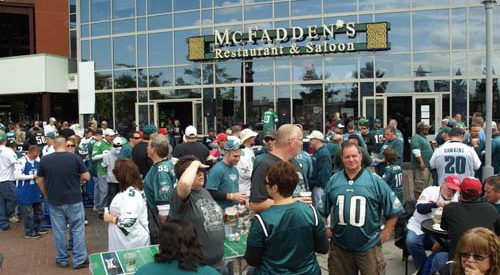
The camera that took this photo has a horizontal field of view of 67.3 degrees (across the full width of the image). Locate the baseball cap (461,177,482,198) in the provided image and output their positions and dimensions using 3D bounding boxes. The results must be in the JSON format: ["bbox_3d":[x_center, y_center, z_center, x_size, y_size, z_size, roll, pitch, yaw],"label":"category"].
[{"bbox_3d":[2.232,0.498,3.780,0.190,0.140,0.260,1,3,27],"label":"baseball cap"}]

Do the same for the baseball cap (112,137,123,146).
[{"bbox_3d":[-2.722,0.083,7.750,0.180,0.140,0.250,-2,3,-25],"label":"baseball cap"}]

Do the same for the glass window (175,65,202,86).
[{"bbox_3d":[-2.649,-2.604,15.860,1.223,0.870,0.100,0,1,18],"label":"glass window"}]

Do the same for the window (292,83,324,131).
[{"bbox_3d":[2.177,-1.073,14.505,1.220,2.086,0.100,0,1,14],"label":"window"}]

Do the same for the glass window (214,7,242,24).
[{"bbox_3d":[-0.942,-5.241,16.097,1.296,0.666,0.080,0,3,18],"label":"glass window"}]

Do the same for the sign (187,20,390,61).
[{"bbox_3d":[1.273,-3.833,15.046,8.242,1.094,0.300,0,3,15],"label":"sign"}]

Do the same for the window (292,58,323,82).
[{"bbox_3d":[2.282,-2.742,15.218,1.296,0.907,0.080,0,3,18],"label":"window"}]

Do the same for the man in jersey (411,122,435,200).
[{"bbox_3d":[3.353,0.632,7.300,0.450,1.830,0.580,0,3,13],"label":"man in jersey"}]

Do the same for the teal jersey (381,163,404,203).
[{"bbox_3d":[2.475,0.822,6.500,0.440,0.630,0.260,-3,3,-33],"label":"teal jersey"}]

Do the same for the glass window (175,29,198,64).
[{"bbox_3d":[-2.735,-3.969,16.409,1.270,1.524,0.080,0,3,18],"label":"glass window"}]

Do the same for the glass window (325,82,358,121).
[{"bbox_3d":[3.590,-1.184,14.813,1.270,1.972,0.080,0,3,13],"label":"glass window"}]

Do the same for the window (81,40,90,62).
[{"bbox_3d":[-8.159,-4.051,18.555,0.532,1.534,0.080,0,3,18],"label":"window"}]

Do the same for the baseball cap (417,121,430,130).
[{"bbox_3d":[3.419,-0.236,7.400,0.270,0.150,0.180,0,3,20],"label":"baseball cap"}]

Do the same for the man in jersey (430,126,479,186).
[{"bbox_3d":[2.893,0.741,5.293,0.640,1.770,0.450,1,3,27],"label":"man in jersey"}]

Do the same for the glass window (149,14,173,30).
[{"bbox_3d":[-3.885,-4.975,16.212,1.224,0.651,0.100,0,1,19],"label":"glass window"}]

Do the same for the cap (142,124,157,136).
[{"bbox_3d":[-1.445,-0.112,5.450,0.180,0.140,0.260,-1,3,-12],"label":"cap"}]

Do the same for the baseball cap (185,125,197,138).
[{"bbox_3d":[-0.900,-0.092,5.750,0.180,0.140,0.260,-2,3,-14],"label":"baseball cap"}]

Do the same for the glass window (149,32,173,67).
[{"bbox_3d":[-4.106,-4.066,17.182,1.296,1.534,0.080,0,3,18],"label":"glass window"}]

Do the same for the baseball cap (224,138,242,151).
[{"bbox_3d":[-0.166,0.080,4.150,0.260,0.140,0.180,0,3,12],"label":"baseball cap"}]

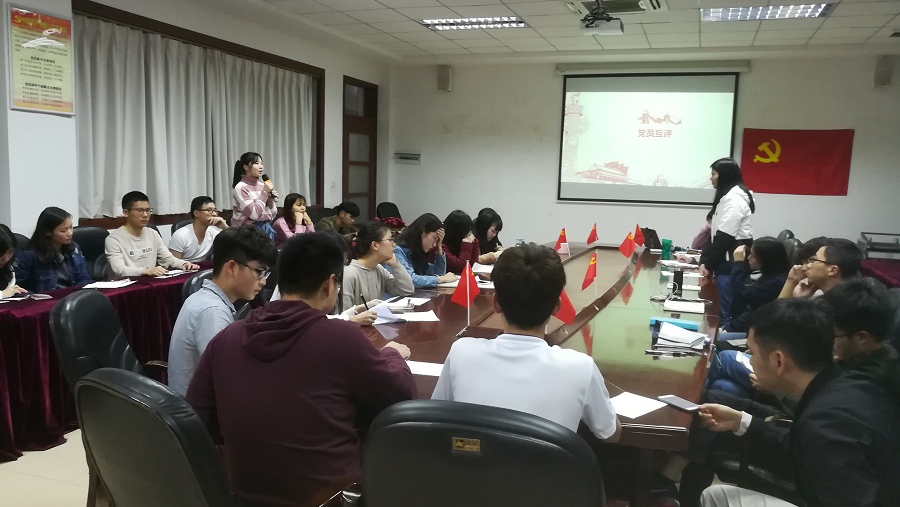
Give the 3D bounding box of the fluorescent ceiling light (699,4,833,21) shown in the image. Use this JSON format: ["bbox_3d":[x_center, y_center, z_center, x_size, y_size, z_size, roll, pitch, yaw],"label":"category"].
[{"bbox_3d":[3.107,-2.411,6.666,1.200,0.080,0.600,5,8,20],"label":"fluorescent ceiling light"}]

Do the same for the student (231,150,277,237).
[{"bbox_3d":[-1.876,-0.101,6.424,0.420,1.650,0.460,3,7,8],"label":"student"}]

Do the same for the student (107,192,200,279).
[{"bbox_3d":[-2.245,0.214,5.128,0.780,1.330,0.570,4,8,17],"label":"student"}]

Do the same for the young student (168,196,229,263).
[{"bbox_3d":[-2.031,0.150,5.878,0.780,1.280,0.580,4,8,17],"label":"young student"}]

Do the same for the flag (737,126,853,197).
[{"bbox_3d":[4.621,-1.235,9.085,1.350,0.870,0.030,5,8,20],"label":"flag"}]

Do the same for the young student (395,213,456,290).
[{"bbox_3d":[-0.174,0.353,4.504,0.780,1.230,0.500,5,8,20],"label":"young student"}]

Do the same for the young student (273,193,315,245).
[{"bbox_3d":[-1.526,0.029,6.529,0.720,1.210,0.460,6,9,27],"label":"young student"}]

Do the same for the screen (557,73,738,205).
[{"bbox_3d":[2.547,-1.487,8.913,2.250,1.730,0.050,5,8,20],"label":"screen"}]

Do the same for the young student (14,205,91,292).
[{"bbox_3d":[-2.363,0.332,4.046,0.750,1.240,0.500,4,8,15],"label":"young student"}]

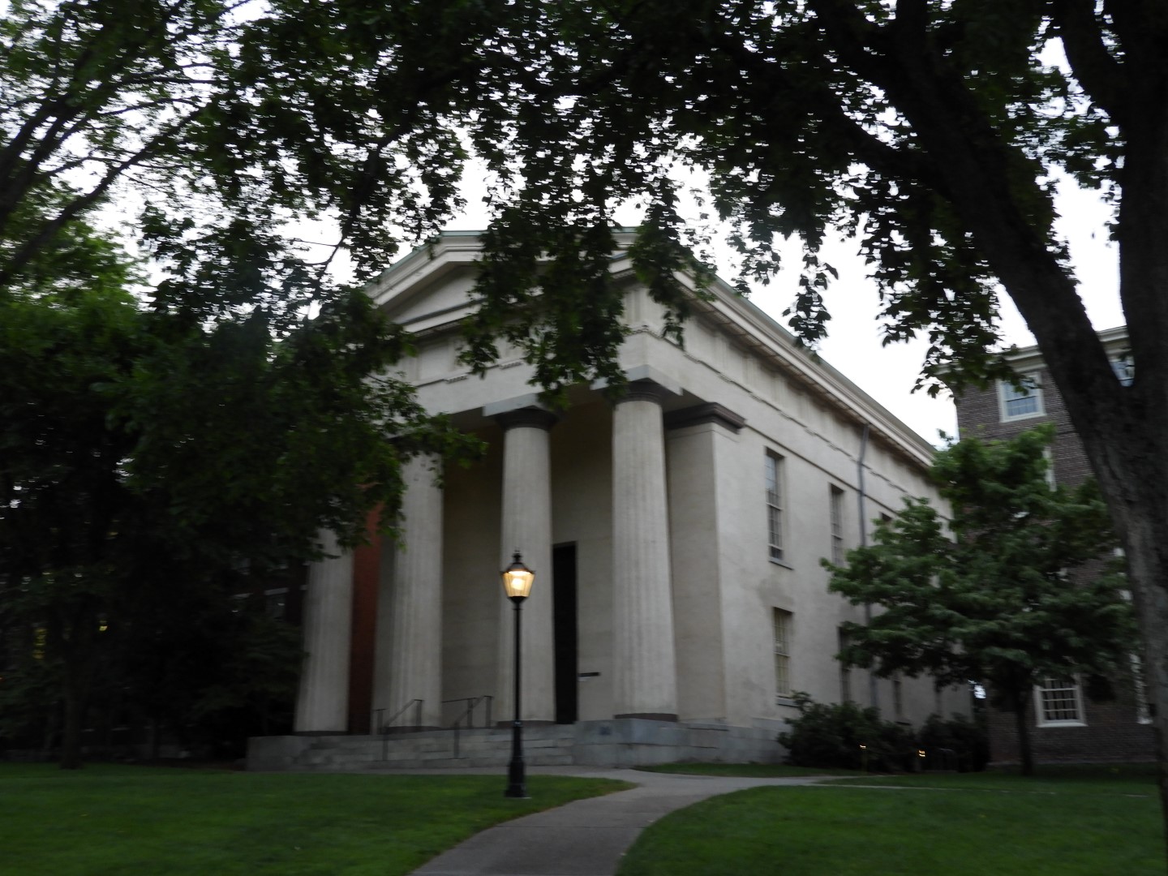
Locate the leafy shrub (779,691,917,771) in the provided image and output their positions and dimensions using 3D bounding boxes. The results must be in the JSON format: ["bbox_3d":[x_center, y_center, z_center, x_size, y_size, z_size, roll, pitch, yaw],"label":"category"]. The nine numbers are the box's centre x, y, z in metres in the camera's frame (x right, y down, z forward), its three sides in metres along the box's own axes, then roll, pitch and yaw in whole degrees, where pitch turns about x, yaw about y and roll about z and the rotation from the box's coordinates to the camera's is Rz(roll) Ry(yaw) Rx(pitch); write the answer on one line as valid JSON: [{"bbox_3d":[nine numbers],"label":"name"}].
[{"bbox_3d":[6.763,7.529,28.597,2.900,1.946,2.600,-12,-21,32],"label":"leafy shrub"}]

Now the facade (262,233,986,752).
[{"bbox_3d":[3.803,4.688,42.038,14.673,15.343,28.542,-12,-21,32],"label":"facade"}]

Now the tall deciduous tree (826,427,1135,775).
[{"bbox_3d":[8.472,3.390,23.594,6.500,7.164,6.200,-7,-19,19],"label":"tall deciduous tree"}]

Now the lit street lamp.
[{"bbox_3d":[-1.074,3.765,18.081,0.540,3.920,0.540,0,-18,-3],"label":"lit street lamp"}]

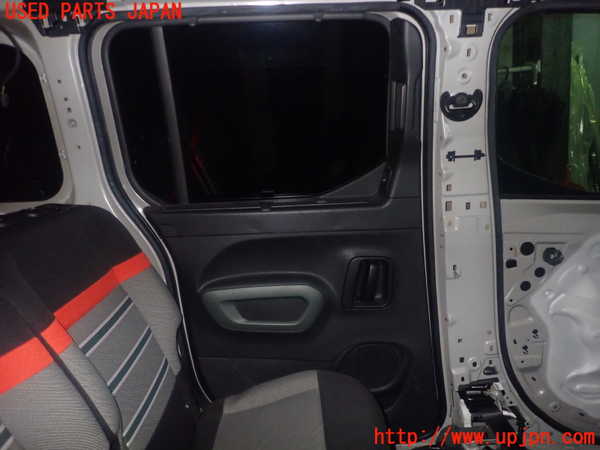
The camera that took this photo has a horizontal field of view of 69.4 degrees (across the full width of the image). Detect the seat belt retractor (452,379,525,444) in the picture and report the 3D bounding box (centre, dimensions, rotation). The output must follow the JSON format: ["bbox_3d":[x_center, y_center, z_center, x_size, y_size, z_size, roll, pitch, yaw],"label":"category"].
[{"bbox_3d":[0.526,0.516,1.212,0.150,0.150,0.110,-1,11,0],"label":"seat belt retractor"}]

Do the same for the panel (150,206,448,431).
[{"bbox_3d":[-0.002,0.253,1.135,0.730,0.600,0.090,-3,9,-1],"label":"panel"}]

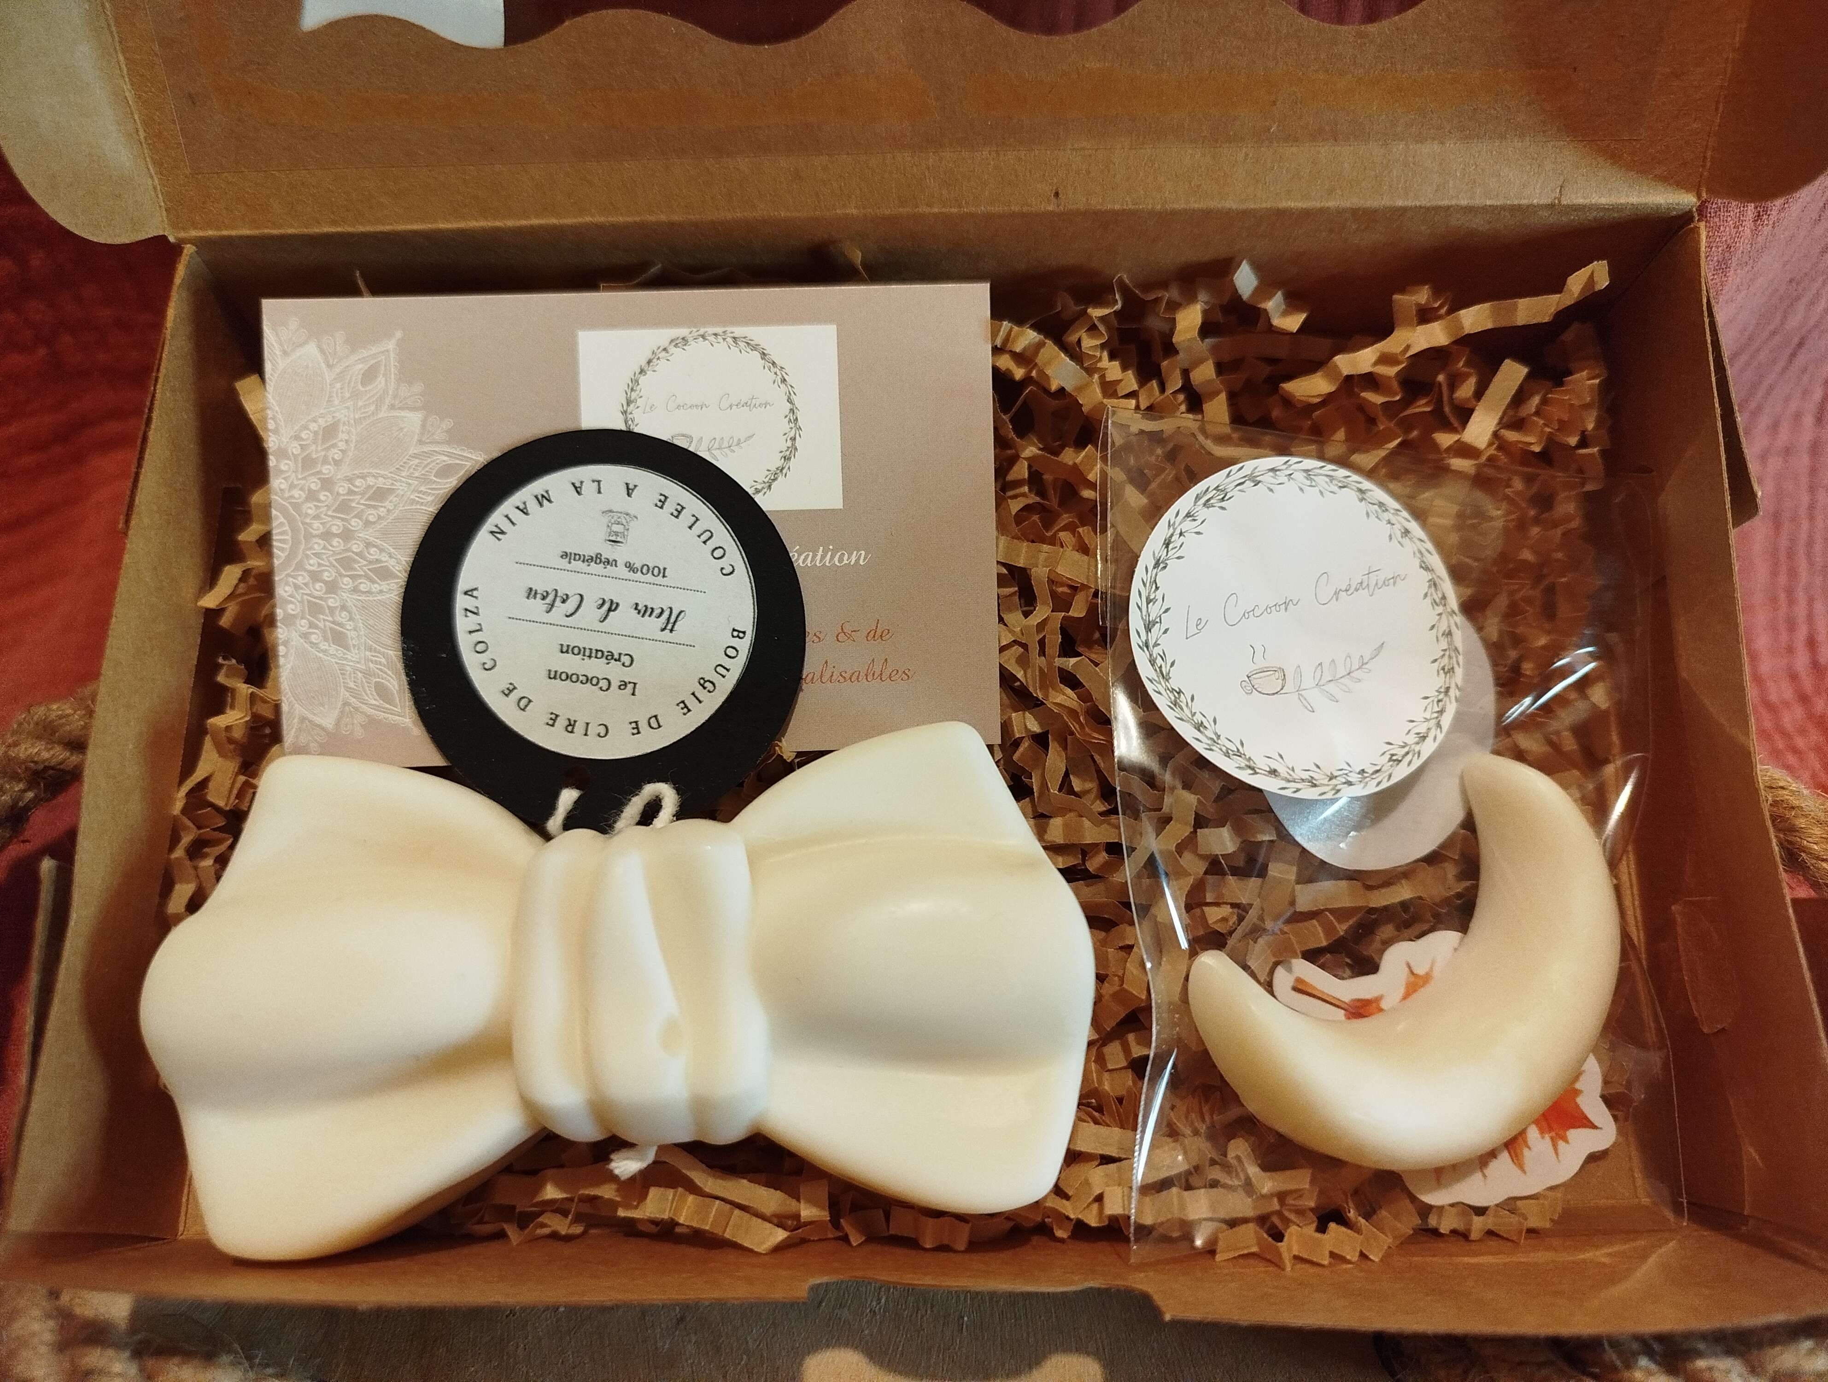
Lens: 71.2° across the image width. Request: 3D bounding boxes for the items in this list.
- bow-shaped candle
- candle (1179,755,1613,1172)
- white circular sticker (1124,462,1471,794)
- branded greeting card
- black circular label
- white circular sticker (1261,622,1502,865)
[{"bbox_3d":[-0.032,0.033,0.139,0.103,0.030,0.055,-3,76,0],"label":"bow-shaped candle"},{"bbox_3d":[0.058,0.034,0.143,0.048,0.015,0.037,-35,77,-8],"label":"candle"},{"bbox_3d":[0.044,-0.007,0.148,0.040,0.001,0.040,-14,80,-8],"label":"white circular sticker"},{"bbox_3d":[-0.033,-0.020,0.151,0.085,0.001,0.055,-2,88,-1],"label":"branded greeting card"},{"bbox_3d":[-0.036,-0.007,0.148,0.046,0.001,0.046,9,89,2],"label":"black circular label"},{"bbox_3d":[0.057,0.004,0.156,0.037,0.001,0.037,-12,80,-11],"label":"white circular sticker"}]

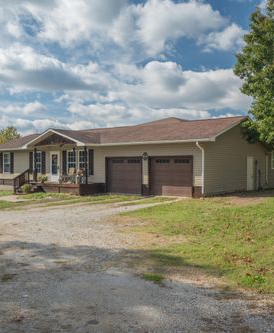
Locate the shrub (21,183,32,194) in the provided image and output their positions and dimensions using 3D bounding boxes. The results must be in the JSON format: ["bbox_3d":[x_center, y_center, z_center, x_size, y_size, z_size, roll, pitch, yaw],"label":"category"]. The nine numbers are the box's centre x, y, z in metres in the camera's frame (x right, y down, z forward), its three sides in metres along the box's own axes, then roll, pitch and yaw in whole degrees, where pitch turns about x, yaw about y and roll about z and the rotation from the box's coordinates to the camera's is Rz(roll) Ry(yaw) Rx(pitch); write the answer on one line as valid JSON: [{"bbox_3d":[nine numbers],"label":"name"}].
[{"bbox_3d":[-7.174,1.452,23.500,0.620,0.700,0.620,0,0,36],"label":"shrub"}]

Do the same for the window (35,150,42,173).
[{"bbox_3d":[-7.001,-0.296,25.453,0.900,1.480,0.120,0,0,36],"label":"window"}]

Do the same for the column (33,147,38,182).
[{"bbox_3d":[-6.700,-0.066,23.900,0.150,2.250,0.150,0,0,36],"label":"column"}]

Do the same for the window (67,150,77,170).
[{"bbox_3d":[-4.183,-0.292,23.391,0.920,1.420,0.120,0,0,36],"label":"window"}]

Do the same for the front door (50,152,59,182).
[{"bbox_3d":[-5.543,0.020,24.386,0.940,2.020,0.120,0,0,36],"label":"front door"}]

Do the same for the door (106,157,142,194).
[{"bbox_3d":[-0.806,0.546,20.981,2.600,2.150,0.140,0,0,36],"label":"door"}]

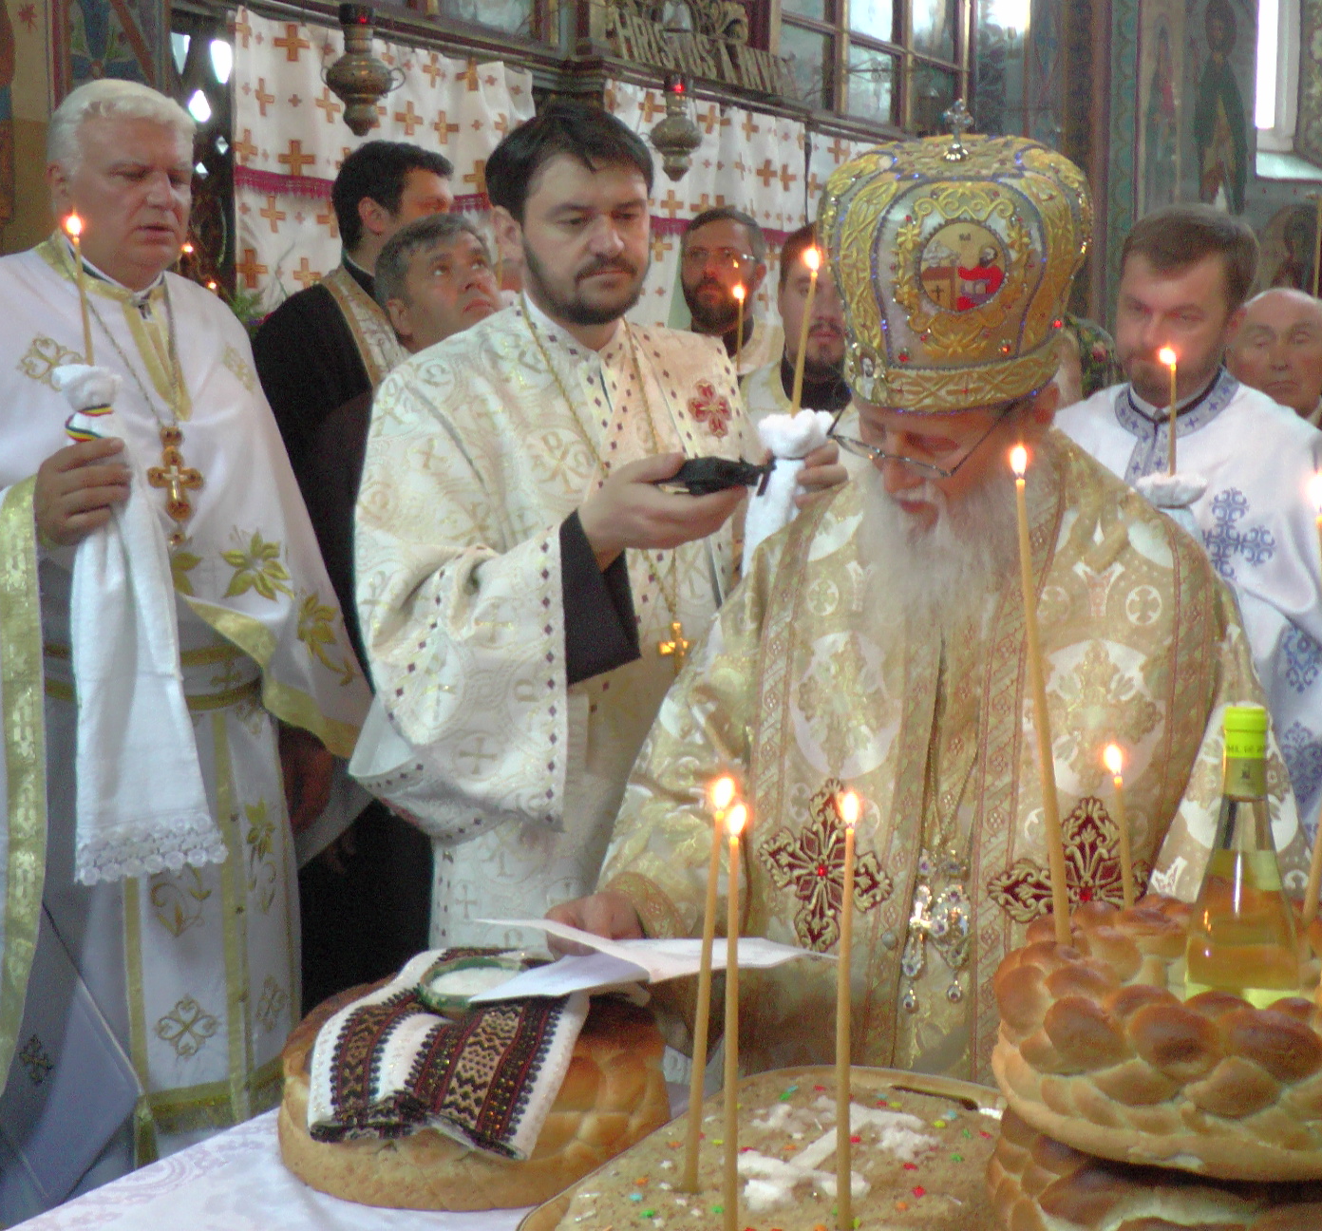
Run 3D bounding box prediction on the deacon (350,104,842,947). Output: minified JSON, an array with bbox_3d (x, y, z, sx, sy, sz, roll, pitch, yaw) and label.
[{"bbox_3d":[-0.098,0.284,2.101,0.600,1.752,0.520,-2,7,-28],"label":"deacon"}]

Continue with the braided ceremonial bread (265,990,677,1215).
[{"bbox_3d":[-0.171,0.419,1.628,0.356,0.105,0.356,1,6,0],"label":"braided ceremonial bread"}]

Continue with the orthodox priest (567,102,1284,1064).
[{"bbox_3d":[0.276,0.347,1.866,0.720,1.689,0.550,2,6,12],"label":"orthodox priest"}]

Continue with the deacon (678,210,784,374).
[{"bbox_3d":[0.128,0.088,3.629,0.560,1.831,0.380,3,6,20],"label":"deacon"}]

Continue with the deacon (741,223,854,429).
[{"bbox_3d":[0.278,0.154,3.334,0.560,1.766,0.380,1,6,-2],"label":"deacon"}]

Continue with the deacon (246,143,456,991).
[{"bbox_3d":[-0.521,0.137,2.982,0.380,1.847,0.550,3,6,15],"label":"deacon"}]

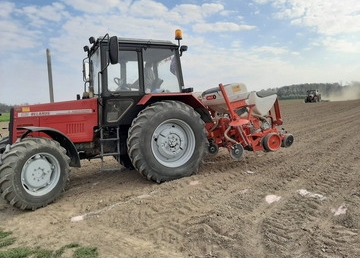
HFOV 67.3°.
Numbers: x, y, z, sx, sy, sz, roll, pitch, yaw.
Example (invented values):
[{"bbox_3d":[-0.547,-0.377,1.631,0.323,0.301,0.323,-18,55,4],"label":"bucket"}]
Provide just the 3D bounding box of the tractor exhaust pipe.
[{"bbox_3d":[-2.412,-0.997,5.068,0.070,1.020,0.070,-6,7,-28],"label":"tractor exhaust pipe"}]

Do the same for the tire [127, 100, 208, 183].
[{"bbox_3d":[-0.200,0.253,5.369,1.630,1.620,0.460,-6,7,-28],"label":"tire"}]

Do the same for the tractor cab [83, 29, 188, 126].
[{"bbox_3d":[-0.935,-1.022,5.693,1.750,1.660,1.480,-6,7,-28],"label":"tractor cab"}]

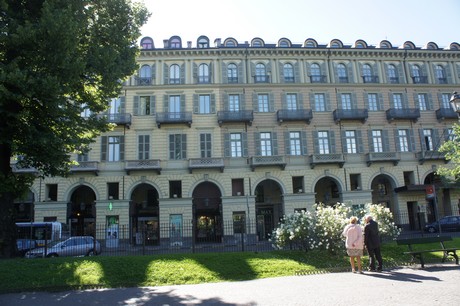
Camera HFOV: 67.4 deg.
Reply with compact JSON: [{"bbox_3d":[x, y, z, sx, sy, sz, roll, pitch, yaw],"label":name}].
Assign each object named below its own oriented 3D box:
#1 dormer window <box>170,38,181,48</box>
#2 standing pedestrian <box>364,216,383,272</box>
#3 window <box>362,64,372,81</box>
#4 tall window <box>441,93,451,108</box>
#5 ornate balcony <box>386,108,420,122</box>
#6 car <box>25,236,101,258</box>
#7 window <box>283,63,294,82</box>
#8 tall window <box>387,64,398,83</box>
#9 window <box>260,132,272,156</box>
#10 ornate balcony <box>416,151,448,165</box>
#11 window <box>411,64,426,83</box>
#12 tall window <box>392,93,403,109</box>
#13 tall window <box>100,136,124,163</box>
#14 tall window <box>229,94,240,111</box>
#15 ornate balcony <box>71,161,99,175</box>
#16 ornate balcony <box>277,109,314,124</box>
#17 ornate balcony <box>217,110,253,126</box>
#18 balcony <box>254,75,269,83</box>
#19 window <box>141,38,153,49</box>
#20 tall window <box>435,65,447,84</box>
[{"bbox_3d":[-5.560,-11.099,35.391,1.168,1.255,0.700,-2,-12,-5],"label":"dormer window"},{"bbox_3d":[4.346,2.745,10.455,0.500,1.690,0.380,0,-13,-14],"label":"standing pedestrian"},{"bbox_3d":[15.002,-8.624,37.391,1.100,2.150,0.250,-2,-12,-4],"label":"window"},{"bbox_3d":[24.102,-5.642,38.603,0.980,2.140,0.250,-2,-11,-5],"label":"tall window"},{"bbox_3d":[18.288,-3.808,36.354,3.300,1.206,0.900,-2,-11,-5],"label":"ornate balcony"},{"bbox_3d":[-10.678,6.178,22.329,1.720,1.470,4.150,-12,-15,38],"label":"car"},{"bbox_3d":[6.340,-8.542,36.806,1.100,2.200,0.250,-2,-12,-4],"label":"window"},{"bbox_3d":[18.238,-8.907,38.569,1.200,2.400,0.220,-2,-12,-4],"label":"tall window"},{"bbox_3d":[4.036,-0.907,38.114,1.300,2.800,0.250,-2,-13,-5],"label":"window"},{"bbox_3d":[20.923,0.513,35.354,3.350,1.500,0.900,-2,-12,-4],"label":"ornate balcony"},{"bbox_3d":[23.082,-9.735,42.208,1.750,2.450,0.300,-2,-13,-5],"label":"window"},{"bbox_3d":[19.893,-6.152,40.938,1.220,2.250,0.250,-2,-13,-5],"label":"tall window"},{"bbox_3d":[-10.808,-0.297,31.879,2.157,2.454,0.250,-2,-12,-5],"label":"tall window"},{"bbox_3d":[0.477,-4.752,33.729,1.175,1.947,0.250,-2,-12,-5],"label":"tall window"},{"bbox_3d":[-13.225,1.390,30.717,2.932,1.202,0.950,-2,-12,-5],"label":"ornate balcony"},{"bbox_3d":[6.602,-3.654,35.282,3.450,1.600,0.900,-2,-12,-4],"label":"ornate balcony"},{"bbox_3d":[0.589,-3.625,35.602,3.600,1.400,1.000,-2,-12,-4],"label":"ornate balcony"},{"bbox_3d":[3.364,-7.659,36.171,1.505,0.834,0.500,-2,-11,-5],"label":"balcony"},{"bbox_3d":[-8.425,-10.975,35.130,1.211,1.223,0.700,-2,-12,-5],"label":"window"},{"bbox_3d":[23.314,-8.695,38.223,1.130,2.306,0.250,-2,-11,-5],"label":"tall window"}]

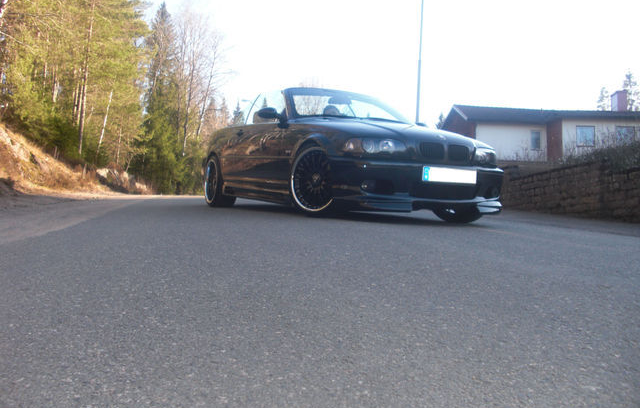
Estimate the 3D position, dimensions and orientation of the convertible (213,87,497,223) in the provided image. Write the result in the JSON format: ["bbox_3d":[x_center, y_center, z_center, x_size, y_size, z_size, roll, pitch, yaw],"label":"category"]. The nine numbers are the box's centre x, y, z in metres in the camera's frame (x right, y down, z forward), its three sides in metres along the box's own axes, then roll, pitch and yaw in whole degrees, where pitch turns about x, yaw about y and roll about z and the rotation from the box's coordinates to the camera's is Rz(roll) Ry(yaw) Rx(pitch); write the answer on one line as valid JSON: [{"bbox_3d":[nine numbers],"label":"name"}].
[{"bbox_3d":[0.021,-0.541,7.205,1.800,1.320,4.500,3,0,-28],"label":"convertible"}]

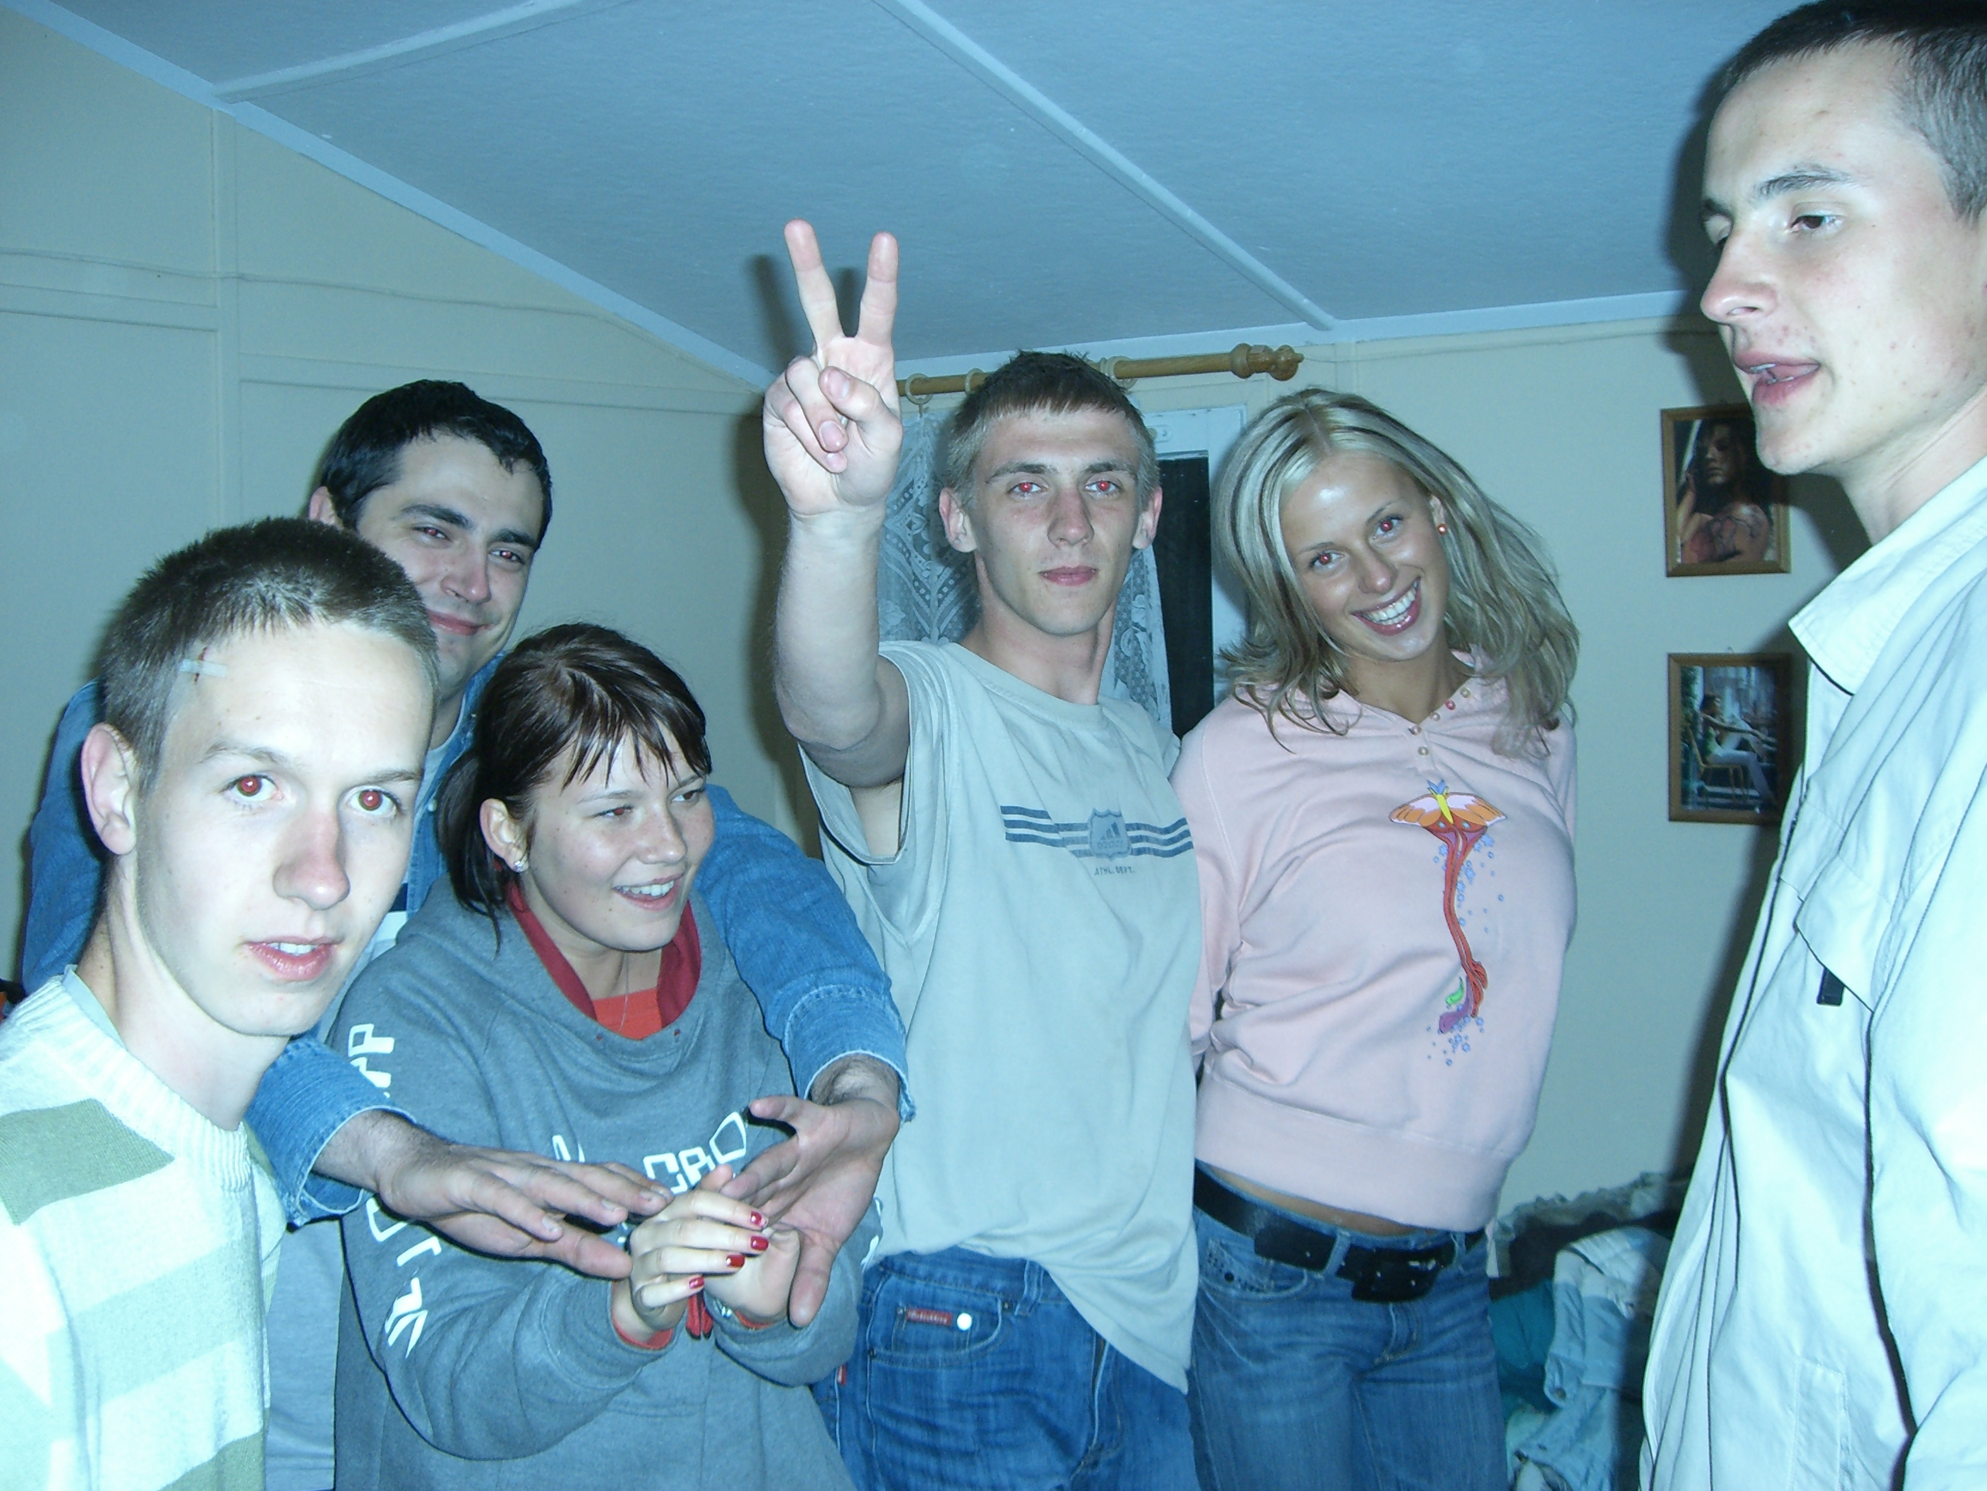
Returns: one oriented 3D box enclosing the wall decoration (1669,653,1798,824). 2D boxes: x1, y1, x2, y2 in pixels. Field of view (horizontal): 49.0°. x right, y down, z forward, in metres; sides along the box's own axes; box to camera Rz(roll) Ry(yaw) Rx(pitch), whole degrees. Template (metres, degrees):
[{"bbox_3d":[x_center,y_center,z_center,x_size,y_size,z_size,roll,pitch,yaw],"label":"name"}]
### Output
[{"bbox_3d":[0.795,-0.006,2.354,0.130,0.182,0.018,1,4,32],"label":"wall decoration"}]

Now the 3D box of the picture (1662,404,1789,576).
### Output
[{"bbox_3d":[0.786,-0.273,2.341,0.130,0.182,0.018,1,4,32],"label":"picture"}]

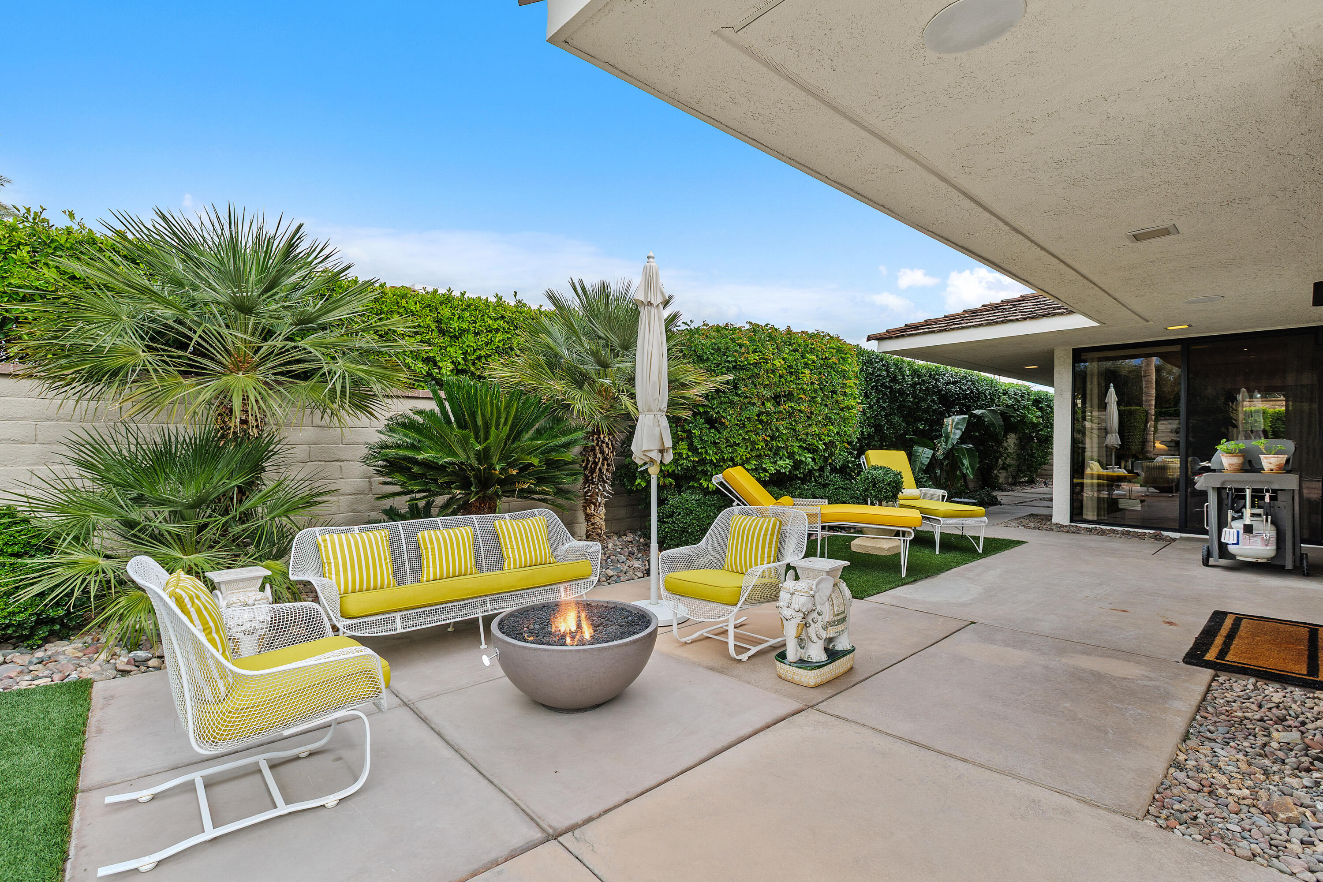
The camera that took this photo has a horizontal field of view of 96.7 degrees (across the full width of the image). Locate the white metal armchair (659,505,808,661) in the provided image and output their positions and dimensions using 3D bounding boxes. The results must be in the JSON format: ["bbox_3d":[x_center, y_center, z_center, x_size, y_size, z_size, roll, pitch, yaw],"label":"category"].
[{"bbox_3d":[0.430,0.785,3.410,0.690,0.770,0.730,0,0,41],"label":"white metal armchair"}]

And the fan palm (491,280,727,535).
[{"bbox_3d":[-0.645,-0.340,6.700,2.550,3.020,2.350,0,0,0],"label":"fan palm"}]

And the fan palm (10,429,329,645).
[{"bbox_3d":[-2.970,0.576,3.700,1.550,1.280,1.600,0,0,43],"label":"fan palm"}]

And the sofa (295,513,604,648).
[{"bbox_3d":[-1.166,0.830,3.500,1.760,0.680,0.720,0,0,-41],"label":"sofa"}]

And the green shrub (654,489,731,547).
[{"bbox_3d":[0.330,0.855,6.500,0.860,0.630,0.820,0,0,0],"label":"green shrub"}]

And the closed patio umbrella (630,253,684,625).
[{"bbox_3d":[-0.055,-0.047,4.090,0.480,2.530,0.480,0,0,0],"label":"closed patio umbrella"}]

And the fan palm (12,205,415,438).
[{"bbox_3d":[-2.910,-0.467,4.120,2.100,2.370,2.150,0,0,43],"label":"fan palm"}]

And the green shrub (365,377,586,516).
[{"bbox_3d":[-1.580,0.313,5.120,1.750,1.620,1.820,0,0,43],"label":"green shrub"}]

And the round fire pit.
[{"bbox_3d":[-0.405,1.030,2.760,0.780,0.365,0.780,0,0,0],"label":"round fire pit"}]

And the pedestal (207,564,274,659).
[{"bbox_3d":[-2.090,0.938,2.920,0.400,0.550,0.260,0,0,39],"label":"pedestal"}]

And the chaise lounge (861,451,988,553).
[{"bbox_3d":[2.933,0.645,6.755,0.650,1.050,1.460,0,0,-15],"label":"chaise lounge"}]

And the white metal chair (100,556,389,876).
[{"bbox_3d":[-1.336,0.785,1.910,0.740,0.770,0.700,0,0,-40],"label":"white metal chair"}]

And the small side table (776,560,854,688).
[{"bbox_3d":[0.775,0.895,2.990,0.370,0.550,0.260,0,0,-40],"label":"small side table"}]

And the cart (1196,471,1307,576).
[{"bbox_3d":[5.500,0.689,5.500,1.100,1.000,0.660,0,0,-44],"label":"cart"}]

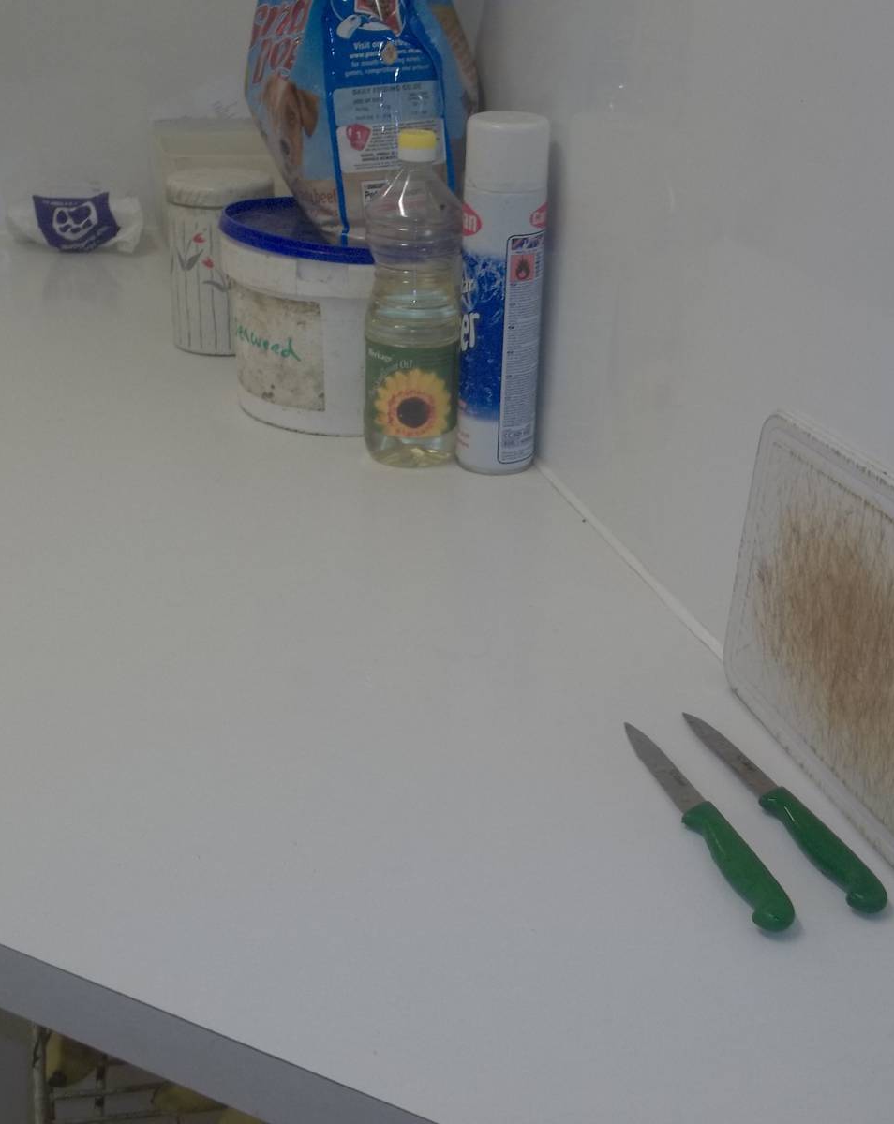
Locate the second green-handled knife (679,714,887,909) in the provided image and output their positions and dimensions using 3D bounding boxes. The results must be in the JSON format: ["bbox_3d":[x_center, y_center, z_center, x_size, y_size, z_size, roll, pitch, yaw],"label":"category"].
[{"bbox_3d":[0.168,0.123,0.741,0.025,0.017,0.193,-7,26,-18],"label":"second green-handled knife"}]

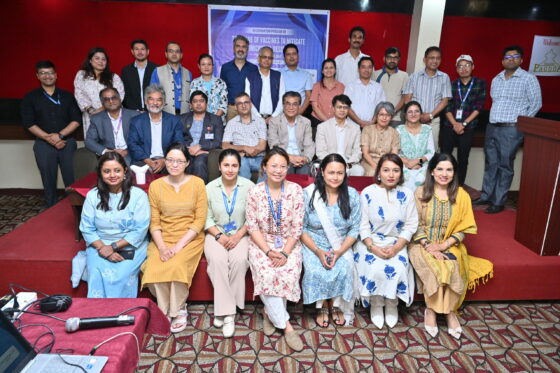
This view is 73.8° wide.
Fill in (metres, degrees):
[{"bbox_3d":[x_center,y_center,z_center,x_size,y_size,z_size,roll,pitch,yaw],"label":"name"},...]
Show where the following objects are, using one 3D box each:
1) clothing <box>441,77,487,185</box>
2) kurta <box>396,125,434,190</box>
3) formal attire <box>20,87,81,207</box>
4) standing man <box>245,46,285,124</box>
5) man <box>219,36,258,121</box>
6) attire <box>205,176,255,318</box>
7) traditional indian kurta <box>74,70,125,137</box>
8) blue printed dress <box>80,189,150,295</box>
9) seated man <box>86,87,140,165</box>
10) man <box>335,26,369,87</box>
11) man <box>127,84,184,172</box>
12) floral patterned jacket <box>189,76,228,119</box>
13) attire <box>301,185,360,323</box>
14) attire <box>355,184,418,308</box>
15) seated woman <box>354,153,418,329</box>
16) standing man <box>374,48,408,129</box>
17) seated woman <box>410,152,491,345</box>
[{"bbox_3d":[1.930,-0.487,4.048,0.460,1.370,0.290,5,16,17],"label":"clothing"},{"bbox_3d":[1.180,-0.226,3.394,0.430,0.680,0.500,4,16,13],"label":"kurta"},{"bbox_3d":[-2.401,-0.354,4.039,0.576,1.464,0.323,-5,16,-24],"label":"formal attire"},{"bbox_3d":[-0.171,-0.660,4.063,0.460,1.623,0.310,1,17,-1],"label":"standing man"},{"bbox_3d":[-0.438,-0.764,4.179,0.480,1.745,0.310,0,17,-3],"label":"man"},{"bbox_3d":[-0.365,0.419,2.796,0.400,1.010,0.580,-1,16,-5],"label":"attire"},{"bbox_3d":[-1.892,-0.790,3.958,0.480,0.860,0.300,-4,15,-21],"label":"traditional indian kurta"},{"bbox_3d":[-1.154,0.398,2.684,0.500,0.770,0.580,-2,17,-11],"label":"blue printed dress"},{"bbox_3d":[-1.575,-0.314,3.567,0.545,1.222,0.788,-3,15,-16],"label":"seated man"},{"bbox_3d":[0.810,-0.842,4.315,0.480,1.863,0.300,3,17,5],"label":"man"},{"bbox_3d":[-1.157,-0.304,3.516,0.555,1.262,0.808,-2,15,-13],"label":"man"},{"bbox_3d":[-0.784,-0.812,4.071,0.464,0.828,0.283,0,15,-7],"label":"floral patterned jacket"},{"bbox_3d":[0.377,0.430,2.712,0.464,0.929,0.606,2,14,3],"label":"attire"},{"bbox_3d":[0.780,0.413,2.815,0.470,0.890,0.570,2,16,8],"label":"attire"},{"bbox_3d":[0.752,0.350,2.719,0.495,1.141,0.666,2,14,2],"label":"seated woman"},{"bbox_3d":[1.201,-0.708,4.249,0.480,1.660,0.300,3,17,8],"label":"standing man"},{"bbox_3d":[1.177,0.356,2.720,0.545,1.151,0.747,5,15,12],"label":"seated woman"}]

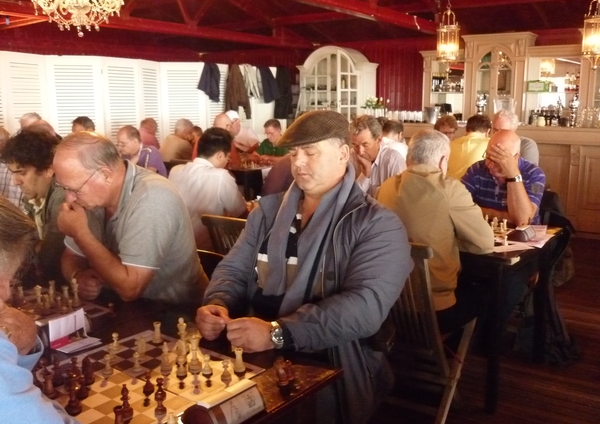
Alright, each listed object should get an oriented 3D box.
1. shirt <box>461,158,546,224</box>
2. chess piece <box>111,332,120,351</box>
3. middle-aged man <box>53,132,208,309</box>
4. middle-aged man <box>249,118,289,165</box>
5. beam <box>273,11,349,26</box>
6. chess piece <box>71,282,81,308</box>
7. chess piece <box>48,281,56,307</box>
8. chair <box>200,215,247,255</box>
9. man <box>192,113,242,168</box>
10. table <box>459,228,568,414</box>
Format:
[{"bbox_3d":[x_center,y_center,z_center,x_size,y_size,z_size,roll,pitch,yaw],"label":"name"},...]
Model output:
[{"bbox_3d":[1.239,-0.059,3.433,0.500,0.560,0.360,7,12,36],"label":"shirt"},{"bbox_3d":[-0.516,0.360,1.591,0.028,0.049,0.028,7,12,36],"label":"chess piece"},{"bbox_3d":[-0.610,0.372,1.980,0.780,1.280,0.560,-9,13,-40],"label":"middle-aged man"},{"bbox_3d":[-0.270,-0.267,5.650,0.550,1.260,0.800,5,12,30],"label":"middle-aged man"},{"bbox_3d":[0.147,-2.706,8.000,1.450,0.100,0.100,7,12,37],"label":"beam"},{"bbox_3d":[-0.772,0.275,1.958,0.034,0.092,0.034,7,12,36],"label":"chess piece"},{"bbox_3d":[-0.862,0.279,1.982,0.031,0.078,0.031,7,12,36],"label":"chess piece"},{"bbox_3d":[-0.185,0.431,2.880,0.440,0.830,0.500,7,12,37],"label":"chair"},{"bbox_3d":[-0.837,-0.270,5.800,0.540,1.360,0.700,7,12,36],"label":"man"},{"bbox_3d":[0.859,0.481,3.260,0.950,0.745,0.980,7,12,36],"label":"table"}]

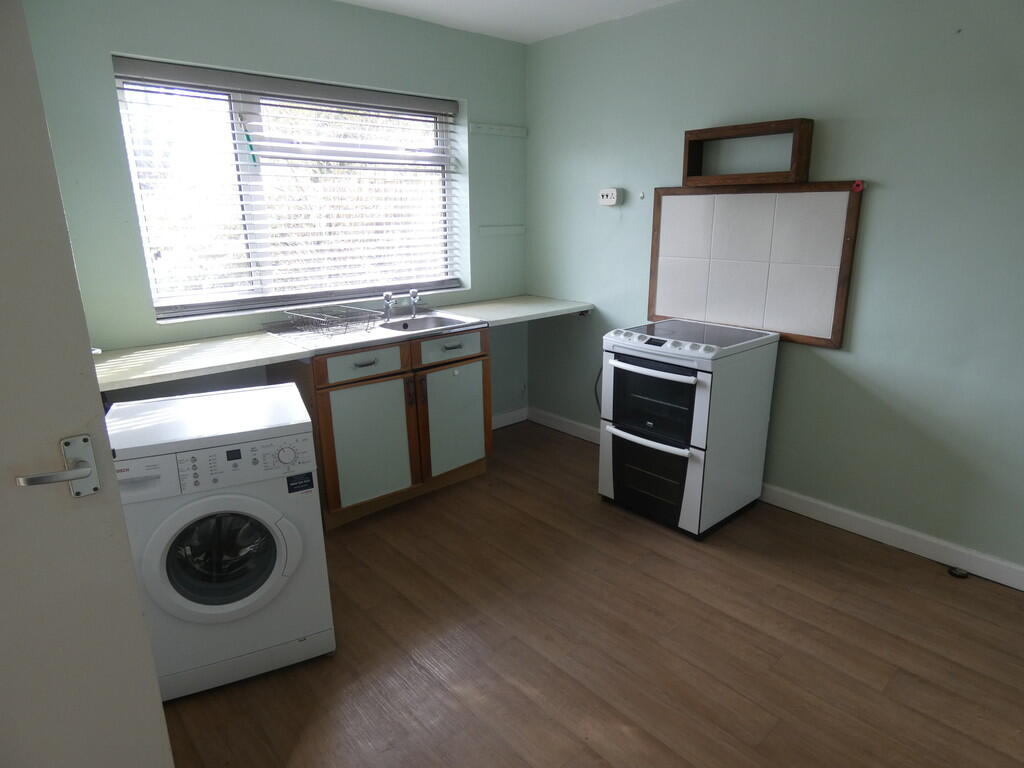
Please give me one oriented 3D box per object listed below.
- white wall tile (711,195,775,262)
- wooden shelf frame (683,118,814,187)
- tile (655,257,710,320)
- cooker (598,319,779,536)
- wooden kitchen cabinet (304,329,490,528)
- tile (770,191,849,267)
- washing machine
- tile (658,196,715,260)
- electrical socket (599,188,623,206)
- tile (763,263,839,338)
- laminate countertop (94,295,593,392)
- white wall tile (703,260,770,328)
[{"bbox_3d":[1.121,-0.753,2.867,0.012,0.310,0.309,-14,21,-40],"label":"white wall tile"},{"bbox_3d":[1.075,-1.053,2.738,0.144,0.255,0.539,-14,21,-40],"label":"wooden shelf frame"},{"bbox_3d":[0.917,-0.513,3.174,0.012,0.311,0.309,-14,21,-40],"label":"tile"},{"bbox_3d":[0.847,0.186,2.949,0.606,0.886,0.600,-14,21,-39],"label":"cooker"},{"bbox_3d":[-0.662,0.153,3.172,1.002,0.856,0.559,-14,21,-40],"label":"wooden kitchen cabinet"},{"bbox_3d":[1.329,-0.692,2.646,0.012,0.310,0.308,-14,21,-40],"label":"tile"},{"bbox_3d":[-0.966,0.498,2.002,0.586,0.842,0.531,-8,17,-23],"label":"washing machine"},{"bbox_3d":[0.914,-0.814,3.088,0.012,0.310,0.309,-14,21,-40],"label":"tile"},{"bbox_3d":[0.570,-1.067,3.383,0.058,0.090,0.120,-14,21,-40],"label":"electrical socket"},{"bbox_3d":[1.332,-0.391,2.732,0.012,0.311,0.308,-14,21,-40],"label":"tile"},{"bbox_3d":[-0.690,-0.279,3.018,2.709,0.029,0.607,-14,21,-40],"label":"laminate countertop"},{"bbox_3d":[1.125,-0.452,2.953,0.012,0.311,0.309,-14,21,-40],"label":"white wall tile"}]

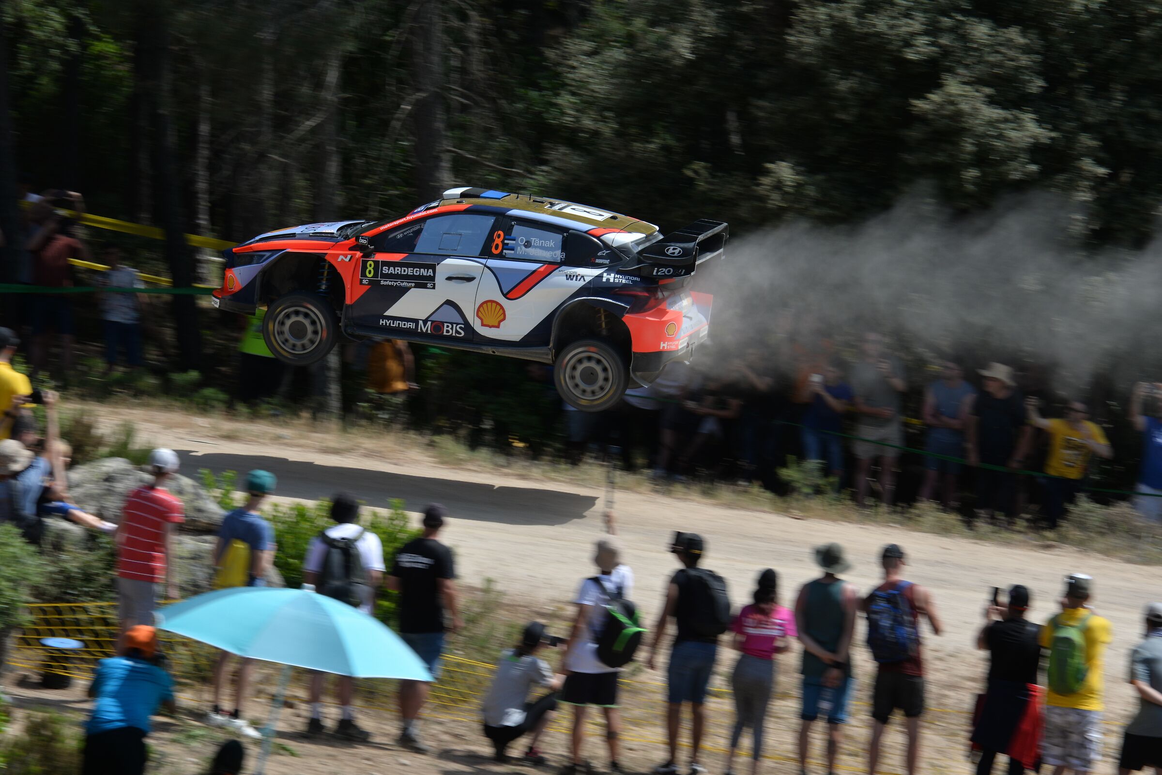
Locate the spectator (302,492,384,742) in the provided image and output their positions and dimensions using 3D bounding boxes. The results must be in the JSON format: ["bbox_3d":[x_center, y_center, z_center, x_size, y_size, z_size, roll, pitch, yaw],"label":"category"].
[{"bbox_3d":[-1.733,1.667,54.000,0.580,1.780,0.430,1,5,12],"label":"spectator"}]

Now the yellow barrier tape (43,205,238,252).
[{"bbox_3d":[-4.850,-1.744,81.000,2.250,0.120,0.040,11,0,10],"label":"yellow barrier tape"}]

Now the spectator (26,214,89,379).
[{"bbox_3d":[-5.543,-0.965,78.500,0.560,1.740,0.420,-2,6,-24],"label":"spectator"}]

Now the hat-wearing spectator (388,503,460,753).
[{"bbox_3d":[-1.139,1.753,54.000,0.510,1.780,0.350,2,6,20],"label":"hat-wearing spectator"}]

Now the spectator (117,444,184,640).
[{"bbox_3d":[-3.162,1.349,54.500,0.500,1.770,0.360,2,6,25],"label":"spectator"}]

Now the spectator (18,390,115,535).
[{"bbox_3d":[-3.851,0.567,55.500,0.780,1.080,0.520,-3,6,-30],"label":"spectator"}]

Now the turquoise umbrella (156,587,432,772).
[{"bbox_3d":[-1.973,2.136,47.618,1.820,1.800,1.820,15,8,0],"label":"turquoise umbrella"}]

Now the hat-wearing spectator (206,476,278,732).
[{"bbox_3d":[-2.420,1.532,53.000,0.490,1.850,0.380,5,7,40],"label":"hat-wearing spectator"}]

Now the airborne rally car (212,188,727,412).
[{"bbox_3d":[-1.021,-0.911,64.731,4.220,1.620,1.870,9,9,10],"label":"airborne rally car"}]

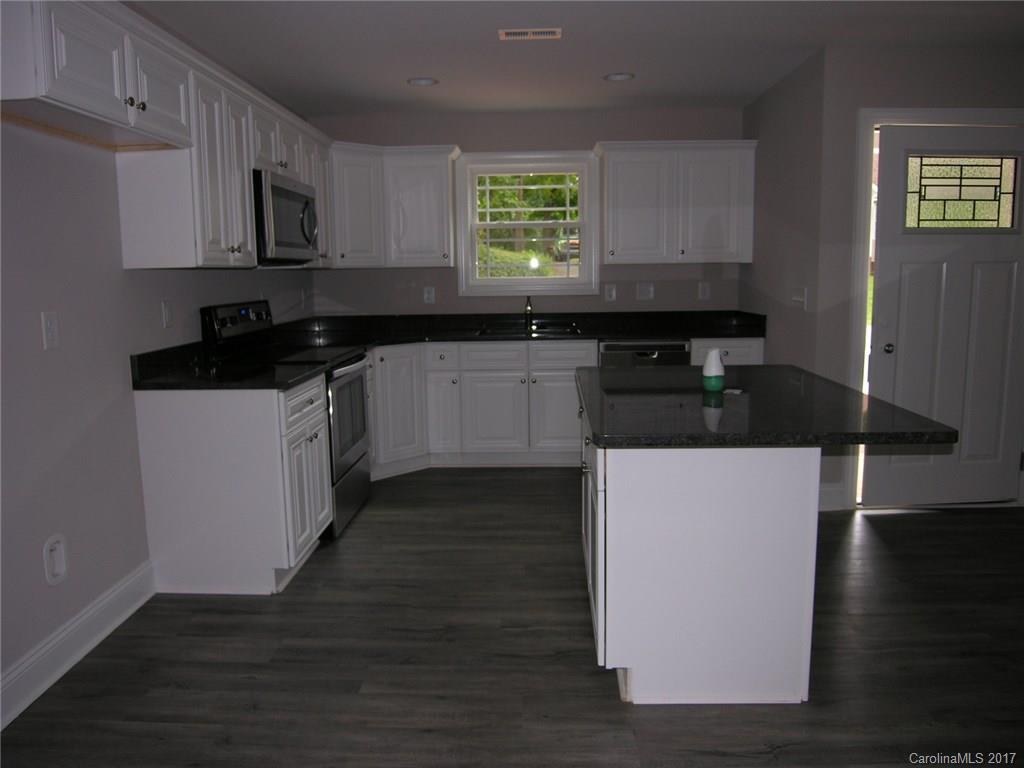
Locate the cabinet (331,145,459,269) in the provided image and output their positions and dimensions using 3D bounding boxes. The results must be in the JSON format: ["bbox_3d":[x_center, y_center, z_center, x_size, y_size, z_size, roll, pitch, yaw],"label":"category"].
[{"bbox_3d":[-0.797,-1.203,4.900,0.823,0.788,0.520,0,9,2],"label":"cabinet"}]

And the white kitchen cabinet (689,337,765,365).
[{"bbox_3d":[1.432,0.096,5.013,0.482,0.878,0.630,0,9,2],"label":"white kitchen cabinet"}]

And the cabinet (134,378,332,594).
[{"bbox_3d":[-1.213,0.407,3.237,0.609,0.878,0.585,0,9,2],"label":"cabinet"}]

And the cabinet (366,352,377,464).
[{"bbox_3d":[-1.172,0.224,4.416,0.625,0.878,0.230,0,9,2],"label":"cabinet"}]

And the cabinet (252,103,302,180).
[{"bbox_3d":[-1.354,-1.201,3.643,0.325,0.305,0.757,0,9,2],"label":"cabinet"}]

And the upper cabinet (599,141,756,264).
[{"bbox_3d":[1.125,-1.234,4.923,1.027,0.793,0.345,0,9,2],"label":"upper cabinet"}]

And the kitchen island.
[{"bbox_3d":[0.726,0.479,2.525,0.934,0.914,1.174,0,9,2],"label":"kitchen island"}]

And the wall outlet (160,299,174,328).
[{"bbox_3d":[-1.530,-0.312,3.172,0.010,0.118,0.073,0,9,2],"label":"wall outlet"}]

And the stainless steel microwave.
[{"bbox_3d":[-1.317,-0.854,3.732,0.400,0.420,0.757,0,9,2],"label":"stainless steel microwave"}]

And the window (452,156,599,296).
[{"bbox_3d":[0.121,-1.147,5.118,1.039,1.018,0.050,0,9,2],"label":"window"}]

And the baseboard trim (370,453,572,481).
[{"bbox_3d":[-0.169,0.545,4.743,1.482,0.115,0.355,0,9,2],"label":"baseboard trim"}]

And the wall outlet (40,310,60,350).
[{"bbox_3d":[-1.544,-0.179,2.388,0.012,0.118,0.075,0,9,2],"label":"wall outlet"}]

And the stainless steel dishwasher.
[{"bbox_3d":[0.886,0.100,5.024,0.602,0.860,0.610,0,9,2],"label":"stainless steel dishwasher"}]

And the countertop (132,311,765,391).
[{"bbox_3d":[0.062,-0.252,4.032,3.116,0.140,2.485,0,9,2],"label":"countertop"}]

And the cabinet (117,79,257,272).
[{"bbox_3d":[-1.380,-0.877,3.050,0.325,0.755,0.595,0,9,2],"label":"cabinet"}]

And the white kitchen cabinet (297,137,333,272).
[{"bbox_3d":[-1.332,-1.090,4.354,0.325,0.755,0.530,0,9,2],"label":"white kitchen cabinet"}]

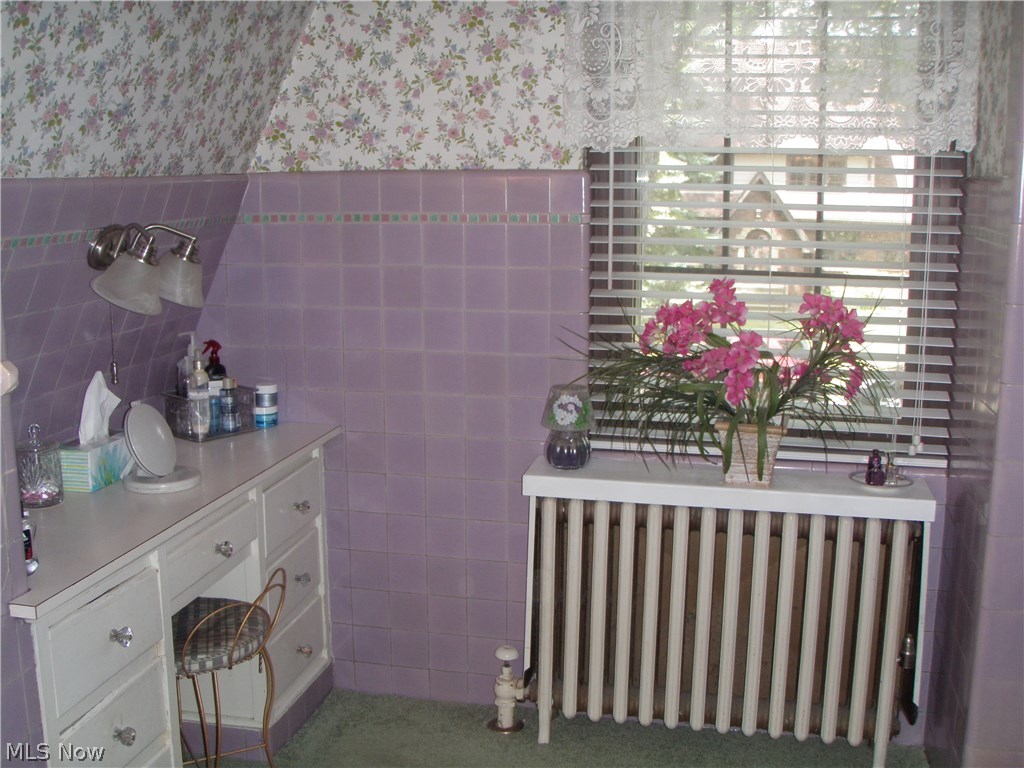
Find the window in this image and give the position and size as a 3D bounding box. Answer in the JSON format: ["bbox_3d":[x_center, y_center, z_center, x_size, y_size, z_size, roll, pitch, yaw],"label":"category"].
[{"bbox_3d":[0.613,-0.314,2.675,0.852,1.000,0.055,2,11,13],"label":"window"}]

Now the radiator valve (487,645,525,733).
[{"bbox_3d":[-0.014,0.779,2.890,0.088,0.208,0.094,2,11,13],"label":"radiator valve"}]

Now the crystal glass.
[{"bbox_3d":[-0.964,0.161,2.282,0.098,0.160,0.098,-5,11,-23],"label":"crystal glass"}]

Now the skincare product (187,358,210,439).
[{"bbox_3d":[-0.798,0.029,2.871,0.055,0.200,0.053,-3,11,-16],"label":"skincare product"}]

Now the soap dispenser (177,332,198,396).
[{"bbox_3d":[-0.840,-0.009,2.937,0.066,0.251,0.058,-2,11,-11],"label":"soap dispenser"}]

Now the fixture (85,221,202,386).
[{"bbox_3d":[-0.813,-0.174,2.436,0.202,0.362,0.325,14,13,11],"label":"fixture"}]

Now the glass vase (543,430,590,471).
[{"bbox_3d":[0.142,0.163,2.789,0.110,0.084,0.110,0,10,3],"label":"glass vase"}]

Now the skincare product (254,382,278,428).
[{"bbox_3d":[-0.649,0.060,2.985,0.056,0.106,0.056,-2,11,-12],"label":"skincare product"}]

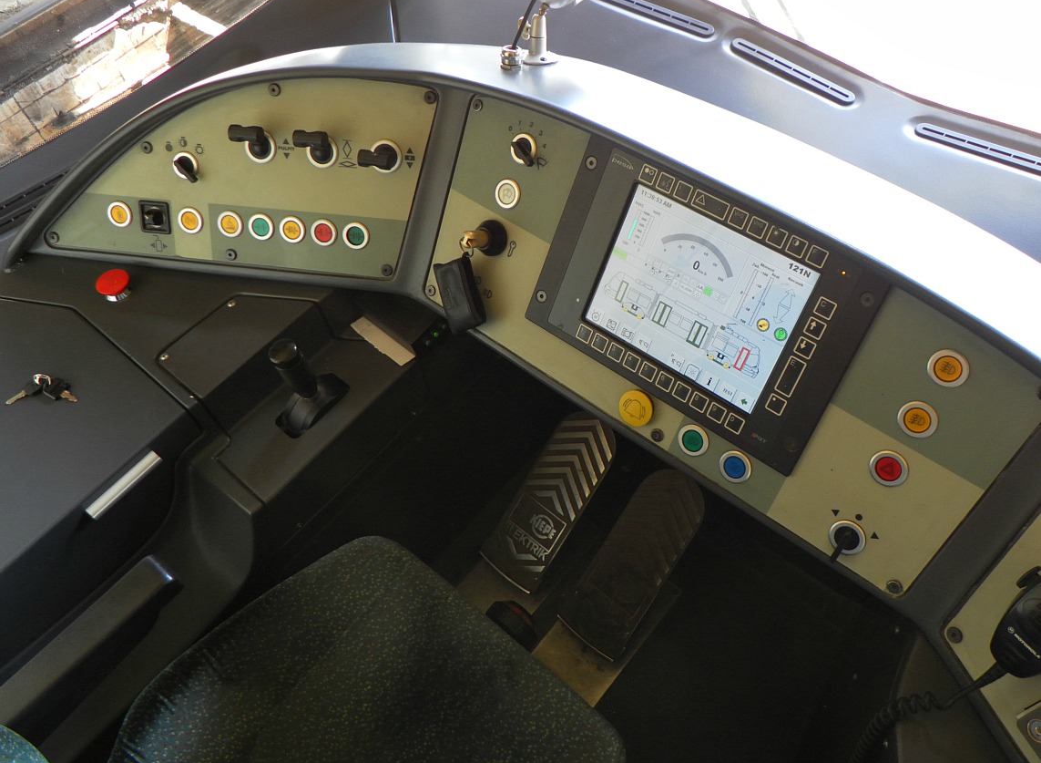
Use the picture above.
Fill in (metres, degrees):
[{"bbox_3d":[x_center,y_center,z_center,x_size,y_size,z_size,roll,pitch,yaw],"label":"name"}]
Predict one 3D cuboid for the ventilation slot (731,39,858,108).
[{"bbox_3d":[0.366,-0.418,1.063,0.031,0.015,0.198,-38,59,-19],"label":"ventilation slot"}]

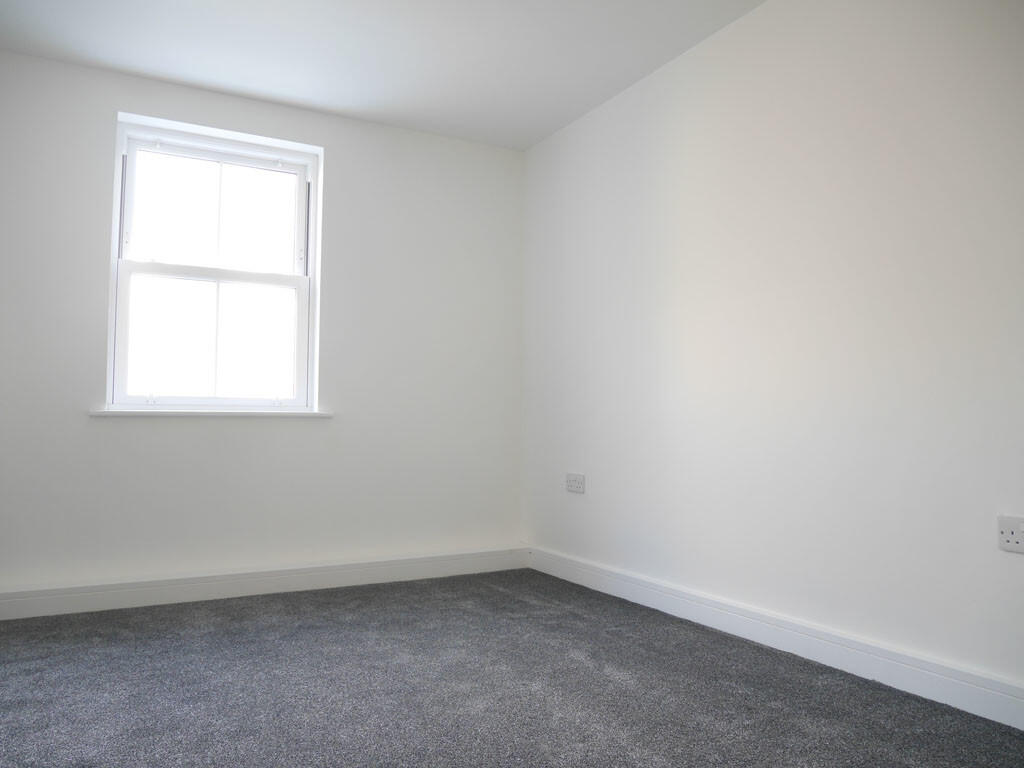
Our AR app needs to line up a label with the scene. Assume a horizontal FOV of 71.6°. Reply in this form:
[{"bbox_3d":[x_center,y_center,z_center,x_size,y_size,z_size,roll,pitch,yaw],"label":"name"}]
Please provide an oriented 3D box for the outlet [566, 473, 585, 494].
[{"bbox_3d":[0.309,0.487,3.473,0.012,0.086,0.146,2,-4,-28],"label":"outlet"}]

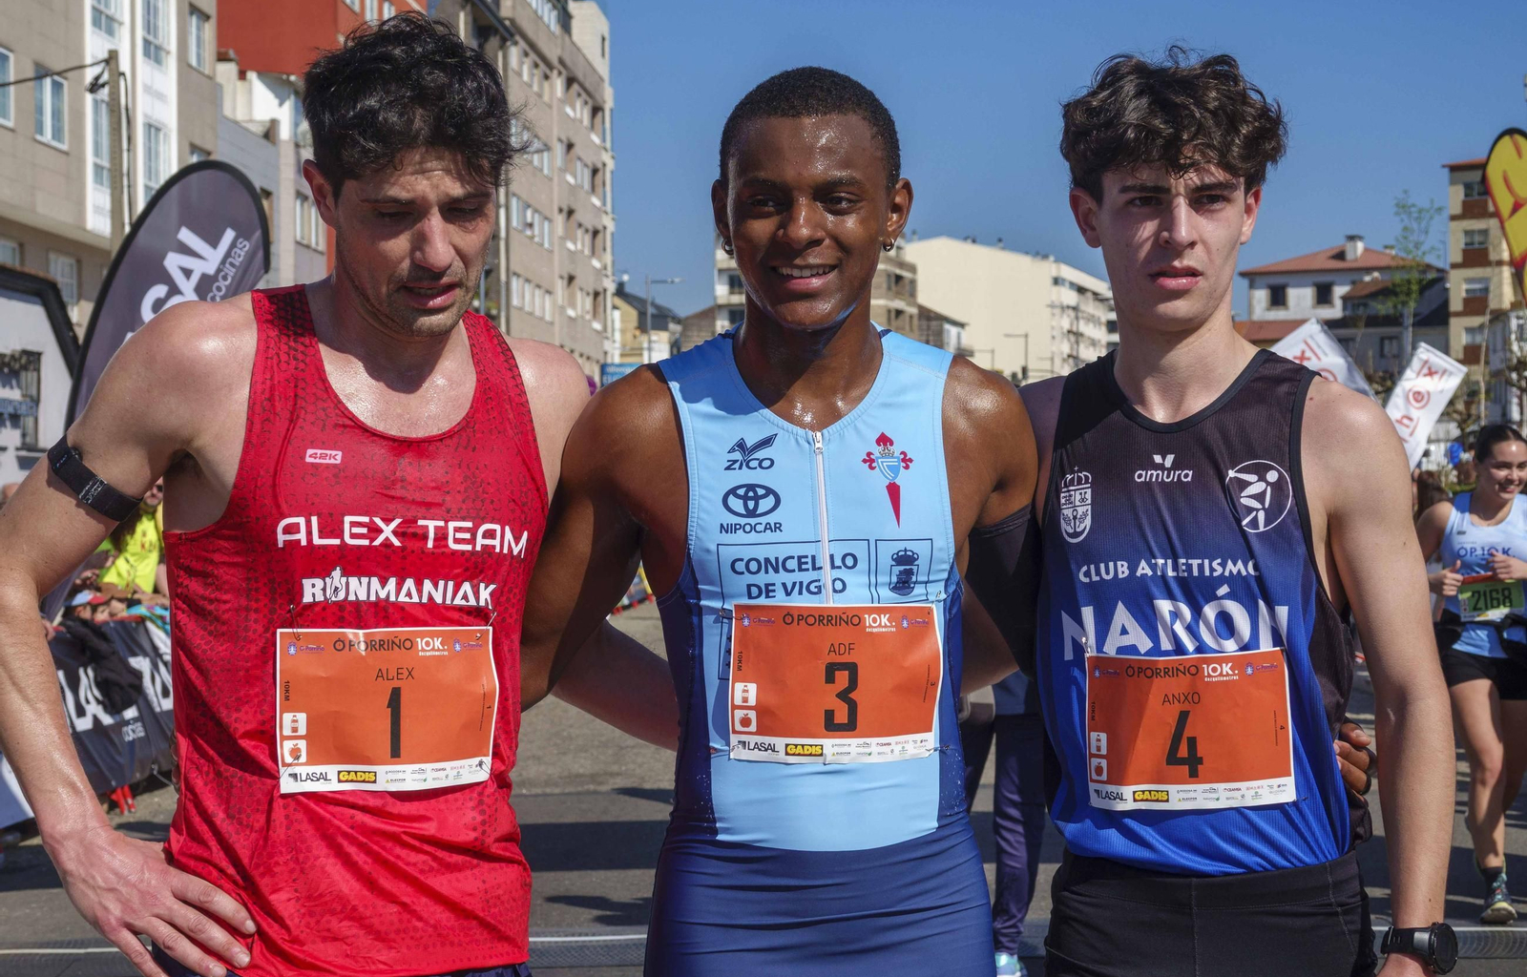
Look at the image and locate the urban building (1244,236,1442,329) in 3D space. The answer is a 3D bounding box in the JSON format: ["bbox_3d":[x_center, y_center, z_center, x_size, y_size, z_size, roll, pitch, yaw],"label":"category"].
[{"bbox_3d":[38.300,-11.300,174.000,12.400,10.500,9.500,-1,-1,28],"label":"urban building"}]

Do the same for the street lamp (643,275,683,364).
[{"bbox_3d":[-3.470,-2.600,94.000,1.400,9.800,0.300,0,-1,6],"label":"street lamp"}]

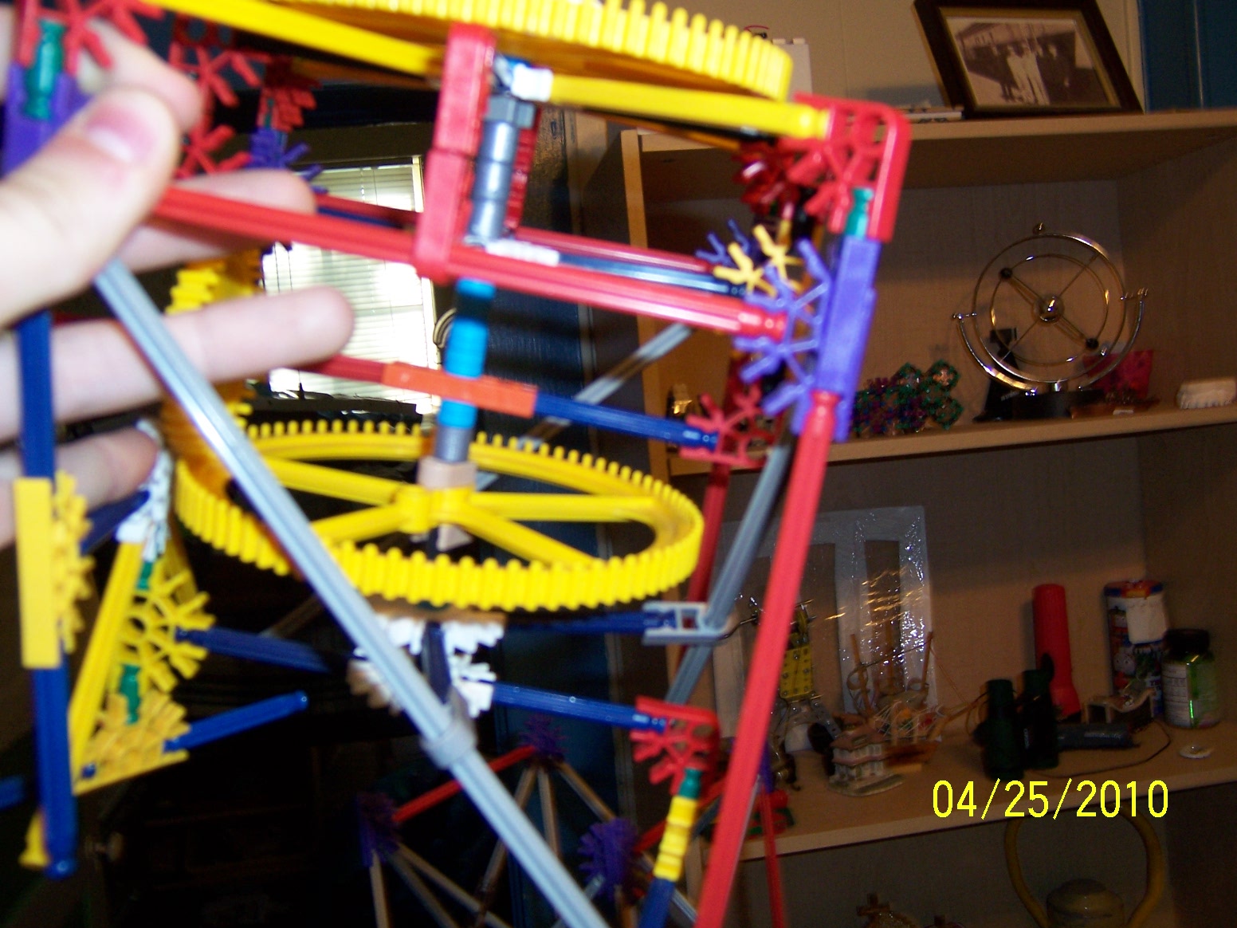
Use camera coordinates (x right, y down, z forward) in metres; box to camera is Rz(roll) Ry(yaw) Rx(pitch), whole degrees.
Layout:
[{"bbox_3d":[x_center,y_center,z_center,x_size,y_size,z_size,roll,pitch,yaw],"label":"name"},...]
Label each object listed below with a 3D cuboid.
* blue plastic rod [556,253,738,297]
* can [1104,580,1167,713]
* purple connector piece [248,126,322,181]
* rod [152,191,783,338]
[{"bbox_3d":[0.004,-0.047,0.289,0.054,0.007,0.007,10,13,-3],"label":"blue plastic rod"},{"bbox_3d":[0.615,0.220,1.400,0.066,0.155,0.066,-5,3,23],"label":"can"},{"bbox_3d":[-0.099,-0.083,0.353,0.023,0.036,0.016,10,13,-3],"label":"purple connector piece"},{"bbox_3d":[-0.033,-0.038,0.216,0.128,0.006,0.006,11,12,-3],"label":"rod"}]

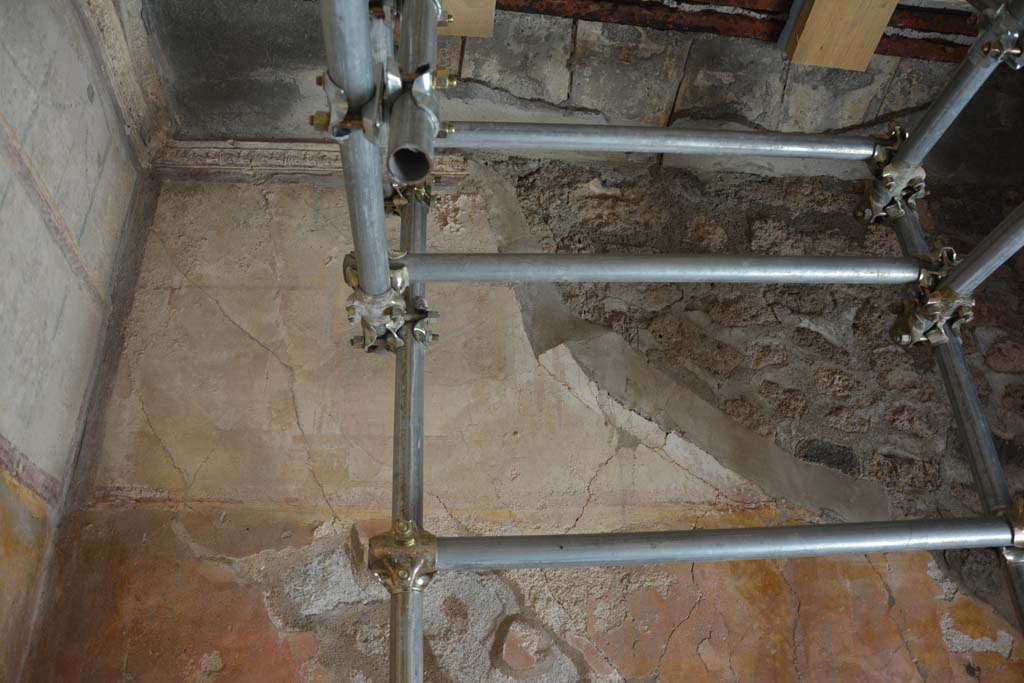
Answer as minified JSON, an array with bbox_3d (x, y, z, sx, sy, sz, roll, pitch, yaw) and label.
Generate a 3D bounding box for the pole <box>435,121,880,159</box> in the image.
[{"bbox_3d":[0.269,-0.390,1.485,0.962,0.049,0.049,0,-26,-6],"label":"pole"}]

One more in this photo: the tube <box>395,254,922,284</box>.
[{"bbox_3d":[0.280,-0.129,1.364,0.995,0.049,0.049,0,-26,-6],"label":"tube"}]

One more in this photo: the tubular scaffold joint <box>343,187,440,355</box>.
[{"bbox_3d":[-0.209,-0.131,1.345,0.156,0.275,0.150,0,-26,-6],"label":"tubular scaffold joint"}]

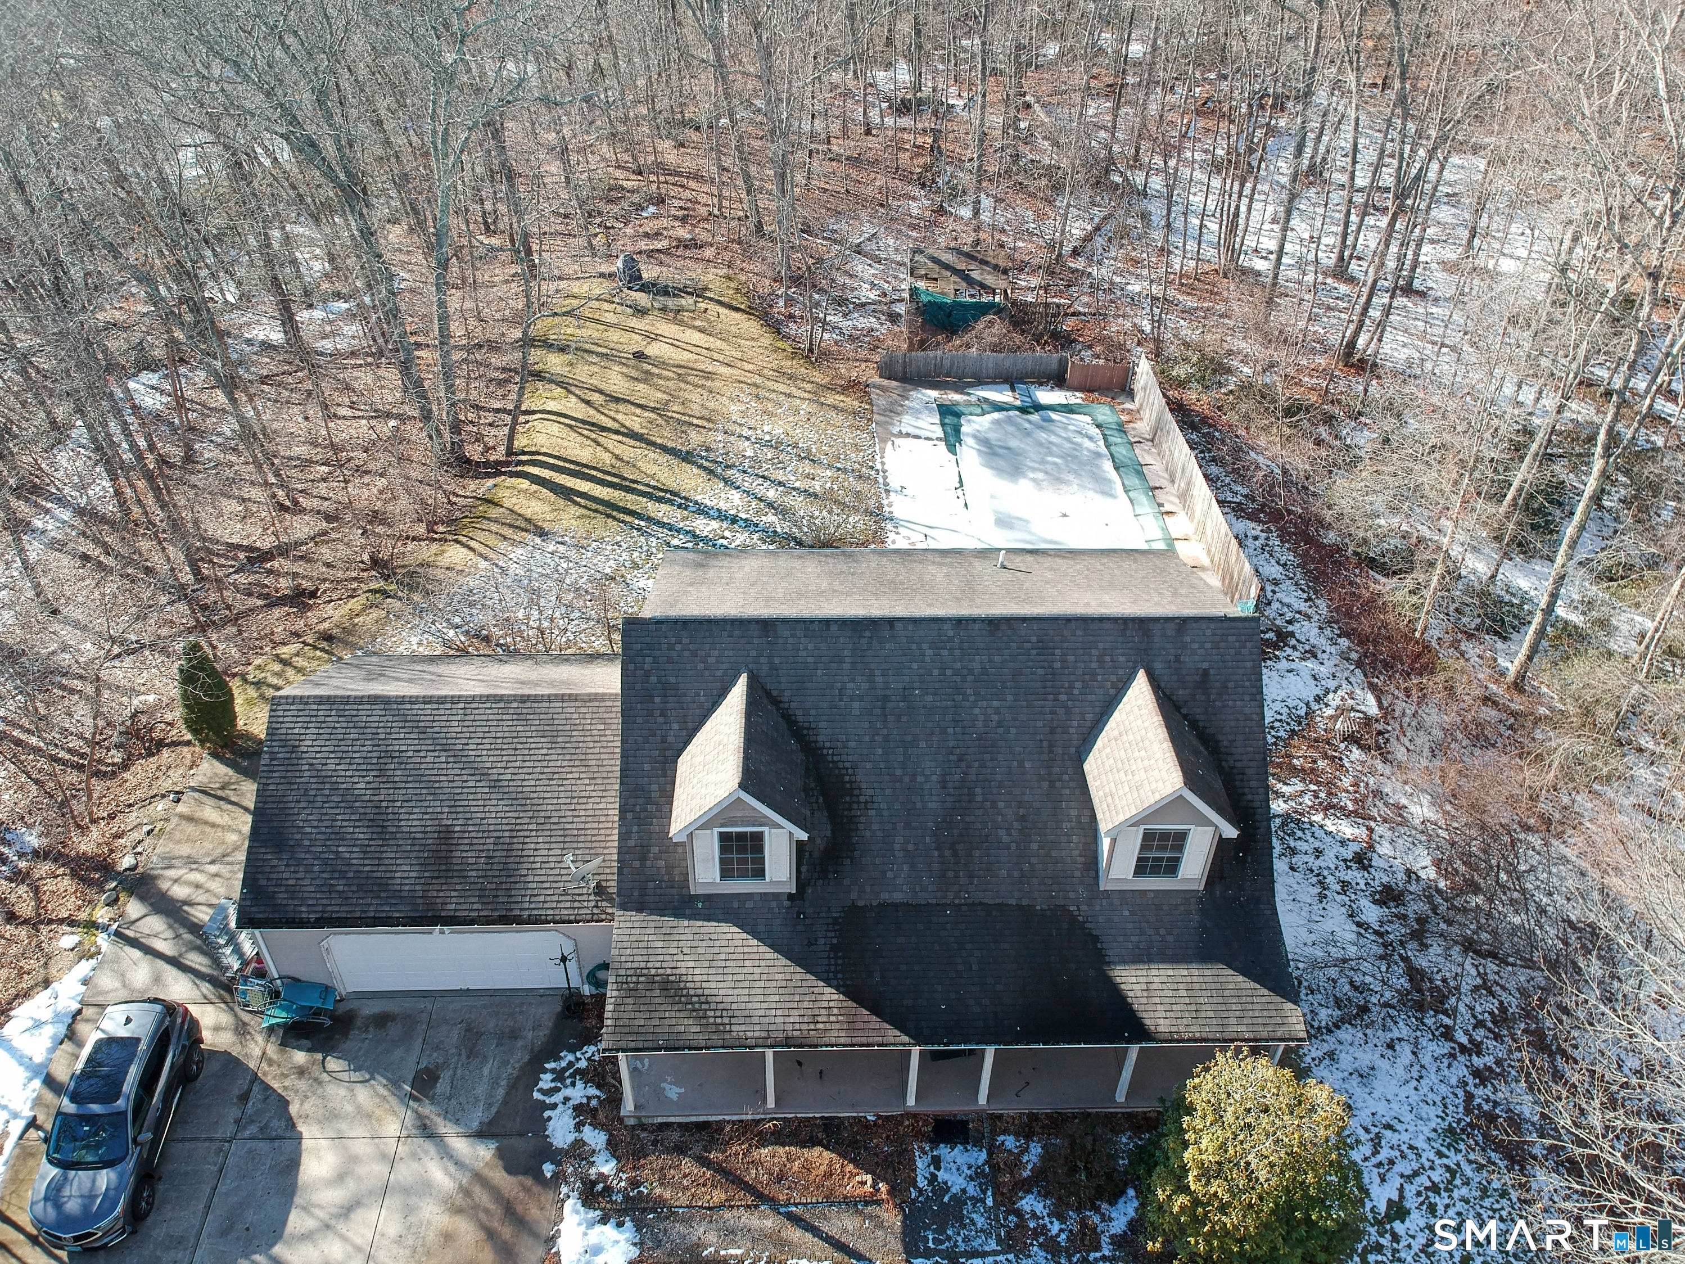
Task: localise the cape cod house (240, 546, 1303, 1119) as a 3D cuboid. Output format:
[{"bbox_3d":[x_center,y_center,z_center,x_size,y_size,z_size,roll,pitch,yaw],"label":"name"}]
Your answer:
[{"bbox_3d":[-1.827,3.229,25.867,20.447,7.535,11.411,0,38,-2],"label":"cape cod house"}]

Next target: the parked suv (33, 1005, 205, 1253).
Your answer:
[{"bbox_3d":[-13.672,9.104,22.880,1.930,1.660,4.720,-2,38,-4],"label":"parked suv"}]

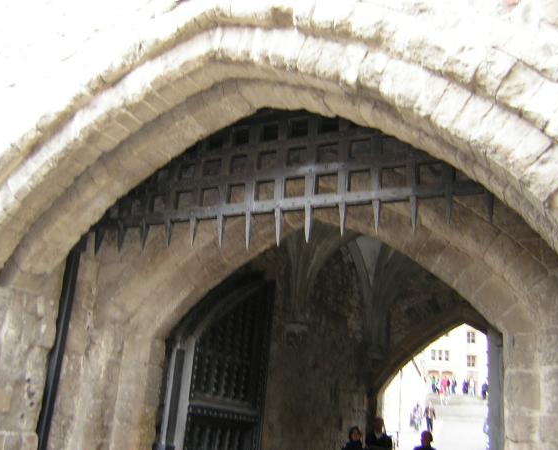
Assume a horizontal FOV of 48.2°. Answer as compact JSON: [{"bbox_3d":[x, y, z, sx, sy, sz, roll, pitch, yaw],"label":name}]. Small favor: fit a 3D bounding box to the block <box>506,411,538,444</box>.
[{"bbox_3d":[2.001,1.657,5.088,0.255,0.250,0.270,-4,-17,27],"label":"block"}]

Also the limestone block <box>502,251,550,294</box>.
[{"bbox_3d":[2.196,0.447,5.530,0.238,0.337,0.297,-45,-30,9],"label":"limestone block"}]

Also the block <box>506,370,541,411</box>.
[{"bbox_3d":[2.170,1.462,5.508,0.287,0.323,0.297,-5,-17,26],"label":"block"}]

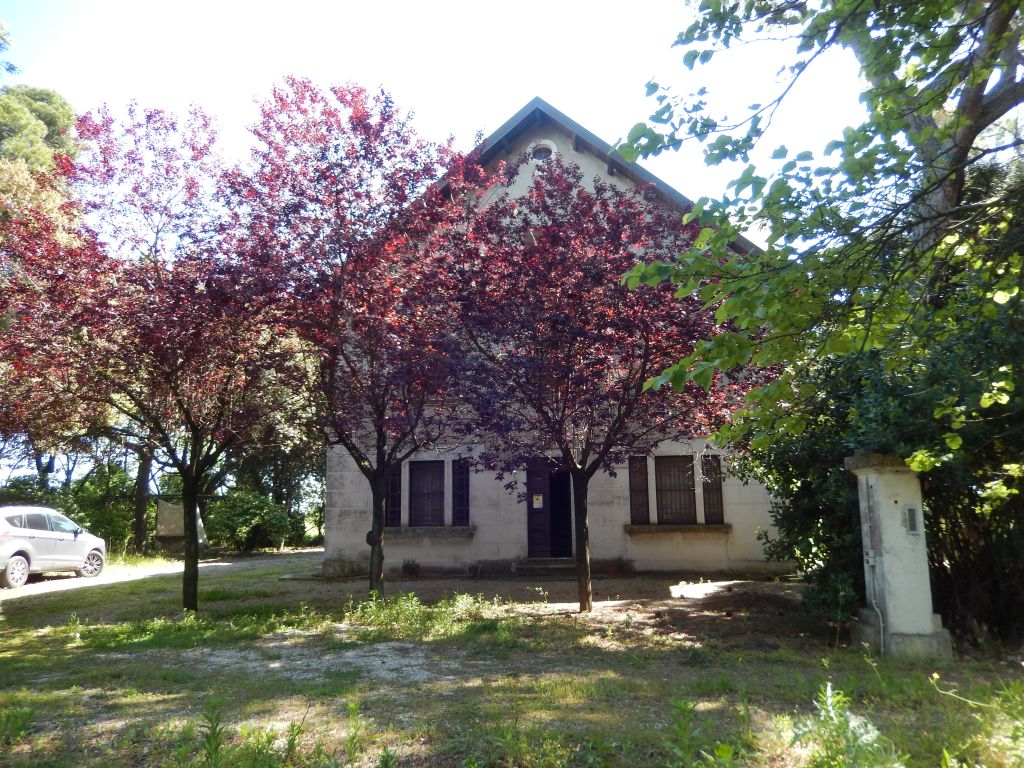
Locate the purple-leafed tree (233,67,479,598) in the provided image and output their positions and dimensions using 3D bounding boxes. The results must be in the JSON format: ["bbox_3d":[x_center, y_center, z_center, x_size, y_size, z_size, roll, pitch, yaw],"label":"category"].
[{"bbox_3d":[-2.808,-0.857,13.250,4.511,9.351,4.511,-2,-9,8],"label":"purple-leafed tree"}]

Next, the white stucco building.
[{"bbox_3d":[1.639,-0.487,24.206,12.200,12.040,12.500,-2,-9,8],"label":"white stucco building"}]

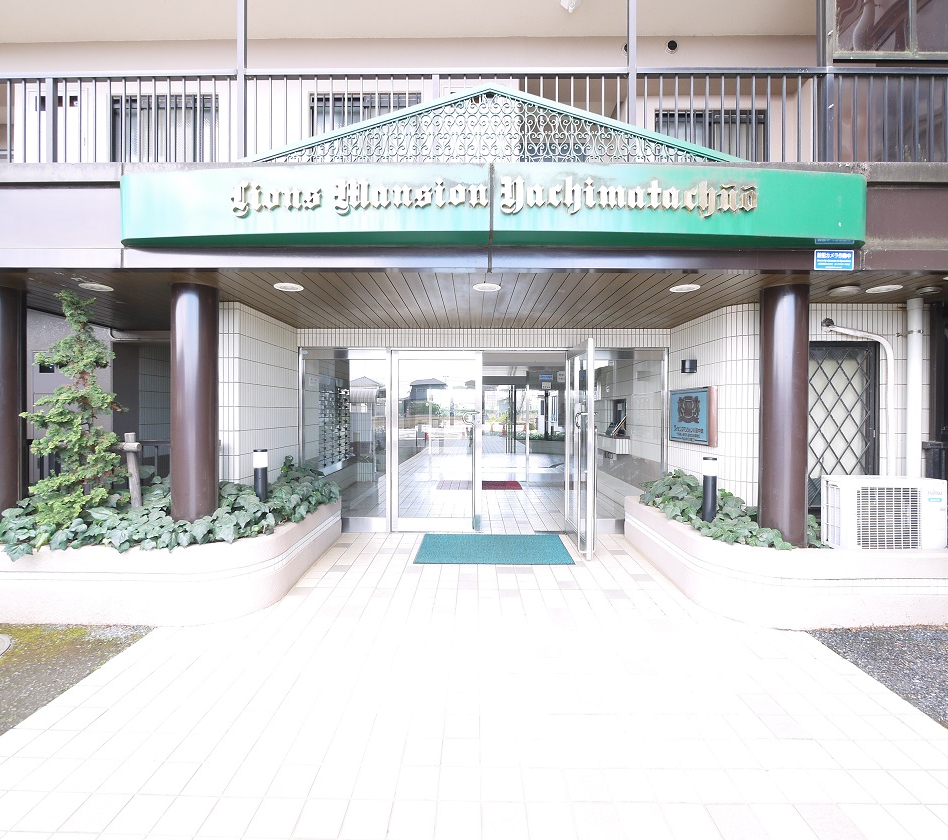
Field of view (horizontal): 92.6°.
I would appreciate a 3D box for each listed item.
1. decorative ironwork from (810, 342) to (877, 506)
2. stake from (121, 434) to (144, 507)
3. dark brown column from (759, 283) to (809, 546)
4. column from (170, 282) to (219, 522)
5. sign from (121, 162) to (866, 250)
[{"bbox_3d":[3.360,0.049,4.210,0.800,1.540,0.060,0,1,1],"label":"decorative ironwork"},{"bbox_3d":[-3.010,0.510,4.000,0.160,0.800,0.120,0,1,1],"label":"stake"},{"bbox_3d":[2.529,-0.022,3.690,0.335,2.130,0.335,0,1,1],"label":"dark brown column"},{"bbox_3d":[-2.316,-0.072,3.759,0.335,2.070,0.335,0,1,1],"label":"column"},{"bbox_3d":[0.115,-1.452,3.130,5.220,0.450,0.320,0,1,1],"label":"sign"}]

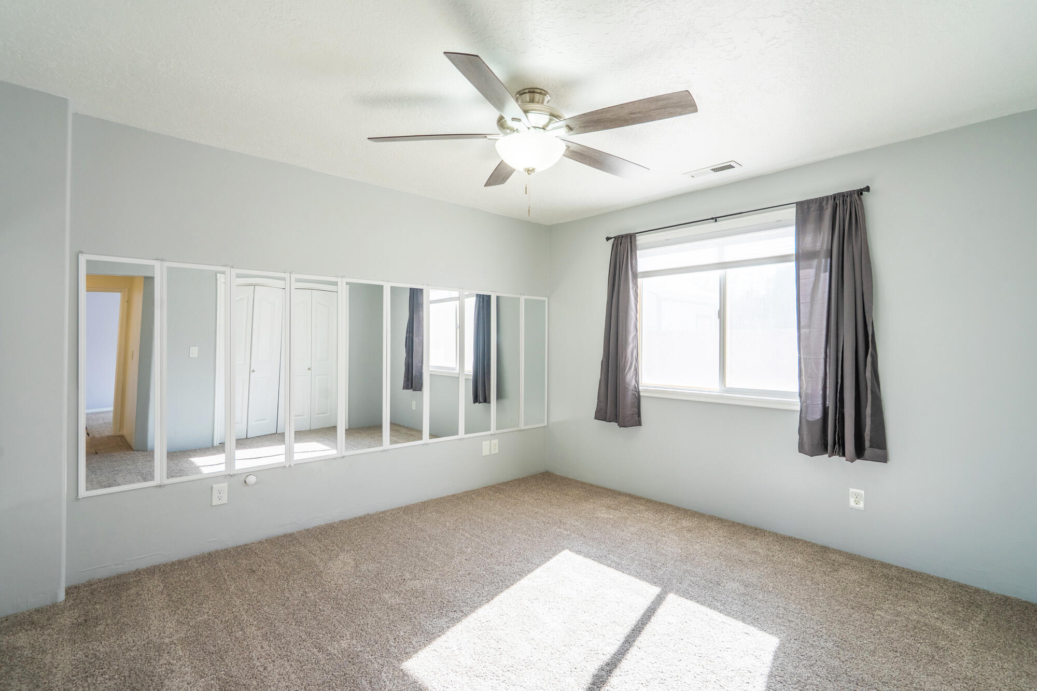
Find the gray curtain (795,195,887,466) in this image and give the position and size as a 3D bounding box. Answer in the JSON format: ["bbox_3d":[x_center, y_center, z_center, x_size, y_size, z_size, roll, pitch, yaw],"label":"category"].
[{"bbox_3d":[1.928,-0.108,2.770,0.470,1.600,0.110,0,0,45],"label":"gray curtain"}]

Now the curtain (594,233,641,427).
[{"bbox_3d":[0.834,-0.118,3.861,0.460,1.600,0.110,0,0,45],"label":"curtain"}]

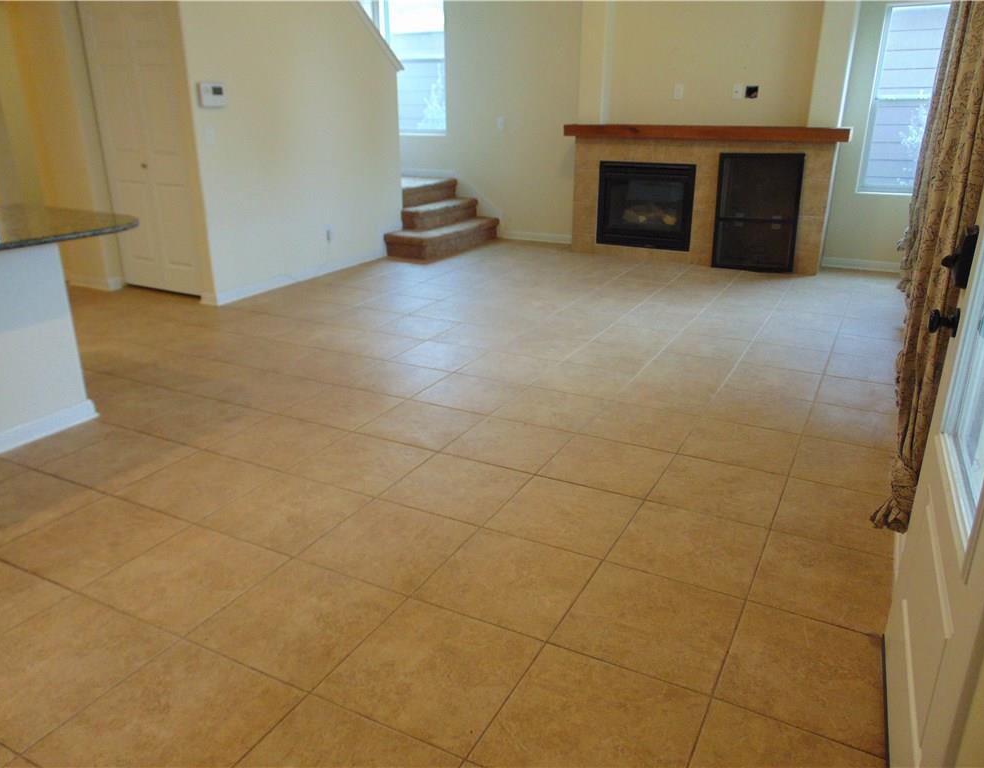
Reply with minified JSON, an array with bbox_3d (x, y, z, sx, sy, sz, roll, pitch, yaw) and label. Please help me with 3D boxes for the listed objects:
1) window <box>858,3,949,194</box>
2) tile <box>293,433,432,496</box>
[{"bbox_3d":[3.383,-2.305,6.062,0.485,1.451,0.080,10,23,26],"label":"window"},{"bbox_3d":[-0.540,0.330,3.115,0.454,0.010,0.454,10,23,26],"label":"tile"}]

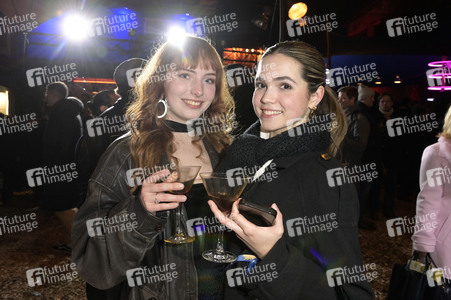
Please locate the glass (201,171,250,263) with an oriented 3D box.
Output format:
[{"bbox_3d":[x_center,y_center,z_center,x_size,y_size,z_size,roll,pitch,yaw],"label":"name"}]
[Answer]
[{"bbox_3d":[-0.006,0.134,0.605,0.097,0.161,0.097,4,2,0],"label":"glass"}]

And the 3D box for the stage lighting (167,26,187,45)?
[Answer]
[{"bbox_3d":[-0.979,-2.287,6.000,0.360,0.360,0.360,-1,19,-8],"label":"stage lighting"}]

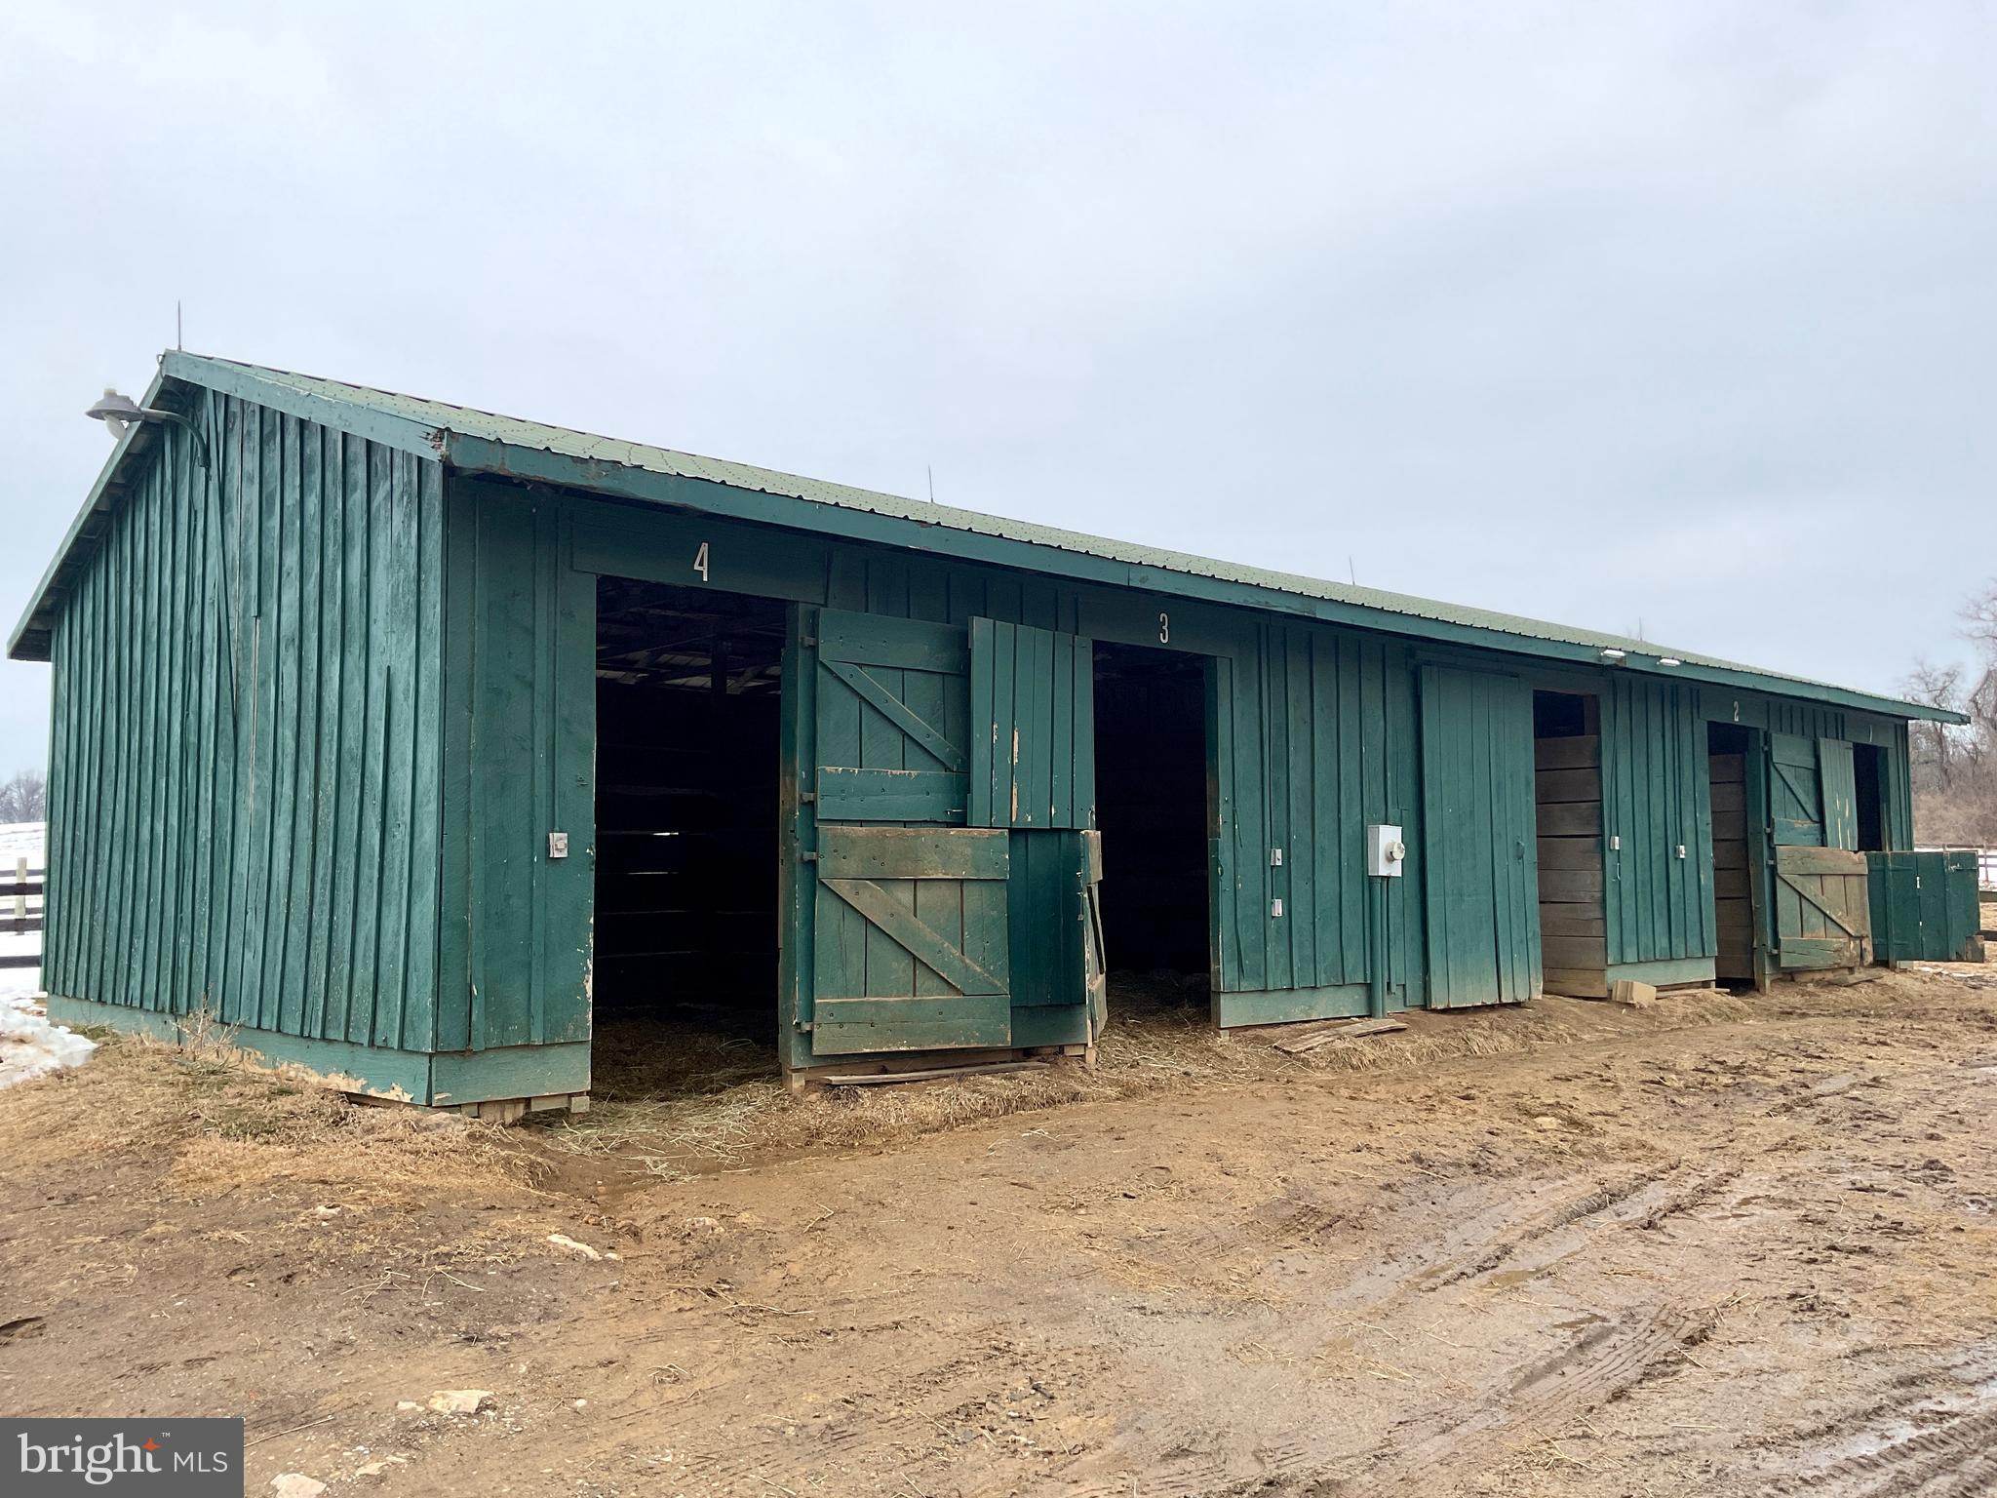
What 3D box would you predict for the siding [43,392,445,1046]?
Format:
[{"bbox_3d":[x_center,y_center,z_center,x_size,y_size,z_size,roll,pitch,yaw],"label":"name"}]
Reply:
[{"bbox_3d":[-4.752,-0.345,9.971,0.060,3.833,6.626,4,-6,-43],"label":"siding"}]

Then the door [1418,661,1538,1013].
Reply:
[{"bbox_3d":[3.821,0.711,13.260,1.663,2.605,0.055,4,-6,-43],"label":"door"}]

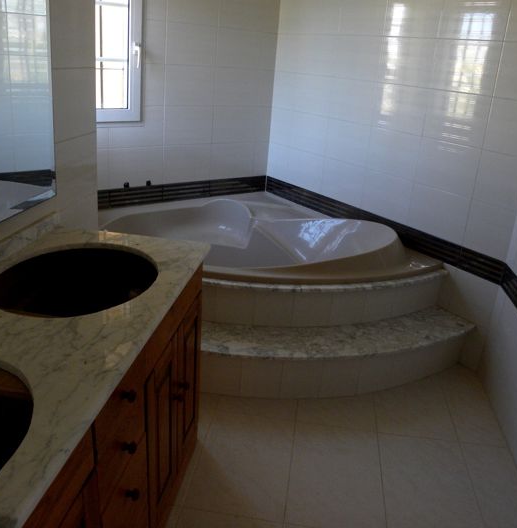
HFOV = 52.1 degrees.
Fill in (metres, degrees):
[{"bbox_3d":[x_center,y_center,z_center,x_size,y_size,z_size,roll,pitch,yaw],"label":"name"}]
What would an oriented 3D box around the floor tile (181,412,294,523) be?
[{"bbox_3d":[-0.046,0.725,1.957,0.332,0.010,0.517,6,22,6],"label":"floor tile"}]

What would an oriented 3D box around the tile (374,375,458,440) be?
[{"bbox_3d":[0.679,0.609,2.368,0.328,0.010,0.512,6,22,6],"label":"tile"}]

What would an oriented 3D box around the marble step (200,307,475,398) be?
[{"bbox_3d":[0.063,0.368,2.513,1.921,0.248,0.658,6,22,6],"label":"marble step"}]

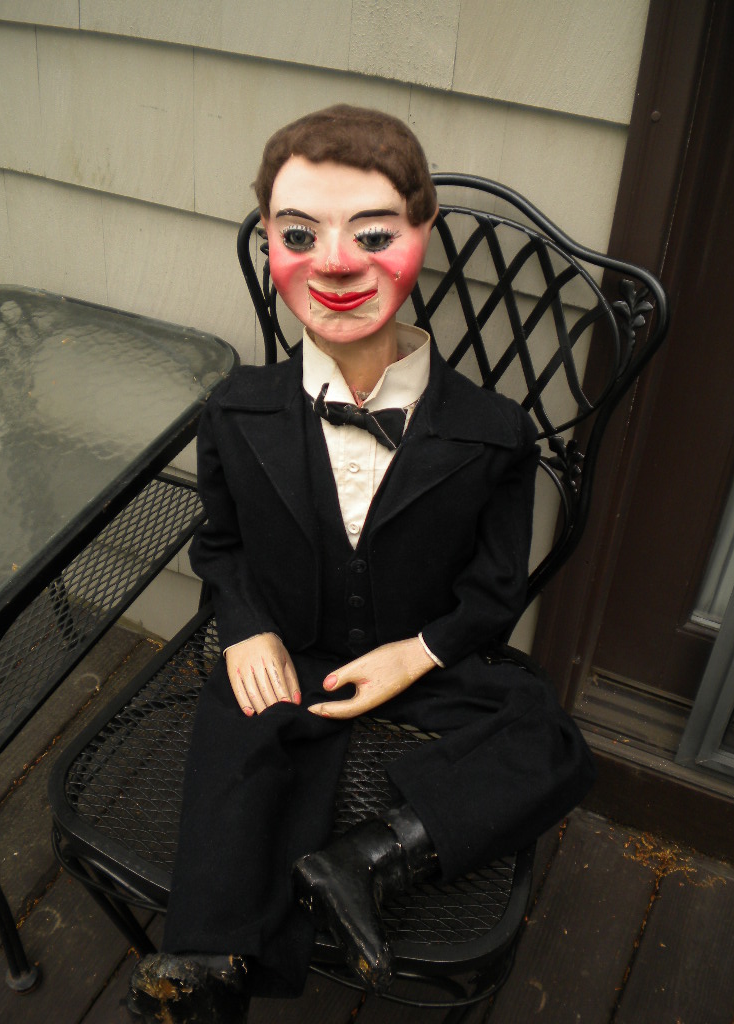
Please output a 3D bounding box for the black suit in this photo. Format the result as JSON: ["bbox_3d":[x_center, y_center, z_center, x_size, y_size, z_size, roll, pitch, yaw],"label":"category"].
[{"bbox_3d":[0.028,0.111,0.994,0.415,0.470,0.530,9,27,10],"label":"black suit"}]

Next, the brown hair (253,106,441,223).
[{"bbox_3d":[-0.020,-0.331,1.010,0.178,0.140,0.190,7,26,6],"label":"brown hair"}]

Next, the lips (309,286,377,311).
[{"bbox_3d":[-0.022,-0.196,0.950,0.062,0.022,0.019,7,26,6],"label":"lips"}]

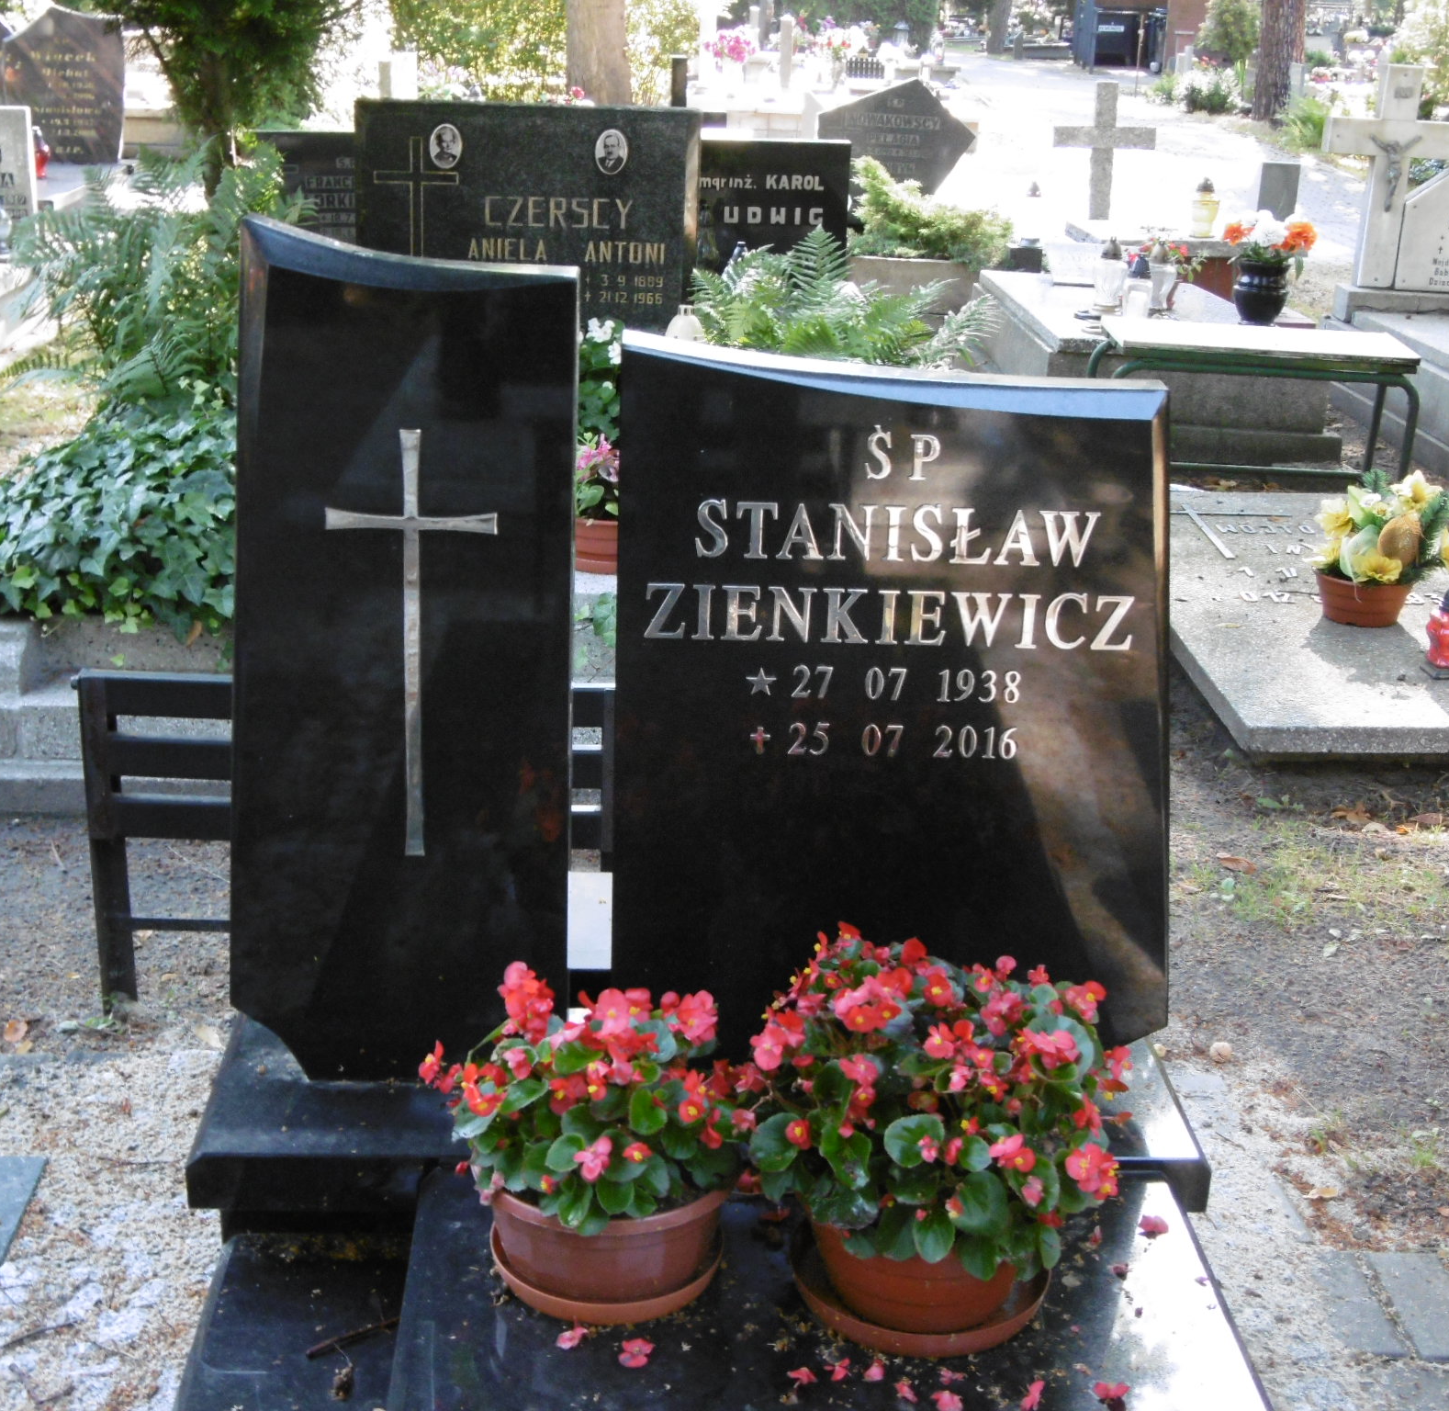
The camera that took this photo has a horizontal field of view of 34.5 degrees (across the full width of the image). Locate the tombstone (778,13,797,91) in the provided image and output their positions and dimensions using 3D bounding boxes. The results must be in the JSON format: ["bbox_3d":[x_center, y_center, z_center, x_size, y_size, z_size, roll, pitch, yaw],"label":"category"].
[{"bbox_3d":[0.542,-5.676,20.261,0.150,0.700,0.150,0,18,-2],"label":"tombstone"}]

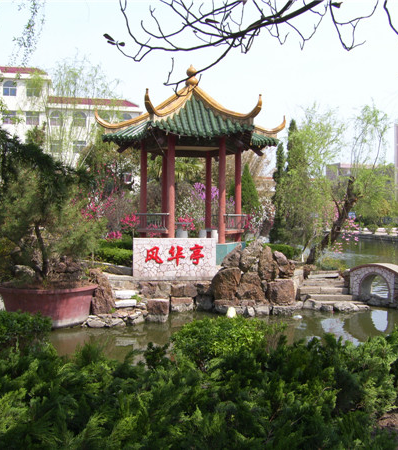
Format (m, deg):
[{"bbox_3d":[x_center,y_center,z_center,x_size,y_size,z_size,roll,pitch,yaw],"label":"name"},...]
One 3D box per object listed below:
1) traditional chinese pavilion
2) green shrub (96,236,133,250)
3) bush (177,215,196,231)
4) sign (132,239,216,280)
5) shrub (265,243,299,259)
[{"bbox_3d":[-0.243,-2.556,17.452,6.790,6.410,6.040,0,1,-8],"label":"traditional chinese pavilion"},{"bbox_3d":[-2.716,0.627,15.600,1.400,0.500,0.750,1,1,20],"label":"green shrub"},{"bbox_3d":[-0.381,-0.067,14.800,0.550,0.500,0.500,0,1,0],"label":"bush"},{"bbox_3d":[-0.640,0.870,12.789,2.170,1.020,0.280,0,1,-7],"label":"sign"},{"bbox_3d":[2.942,0.916,17.100,1.200,0.500,0.750,0,1,-15],"label":"shrub"}]

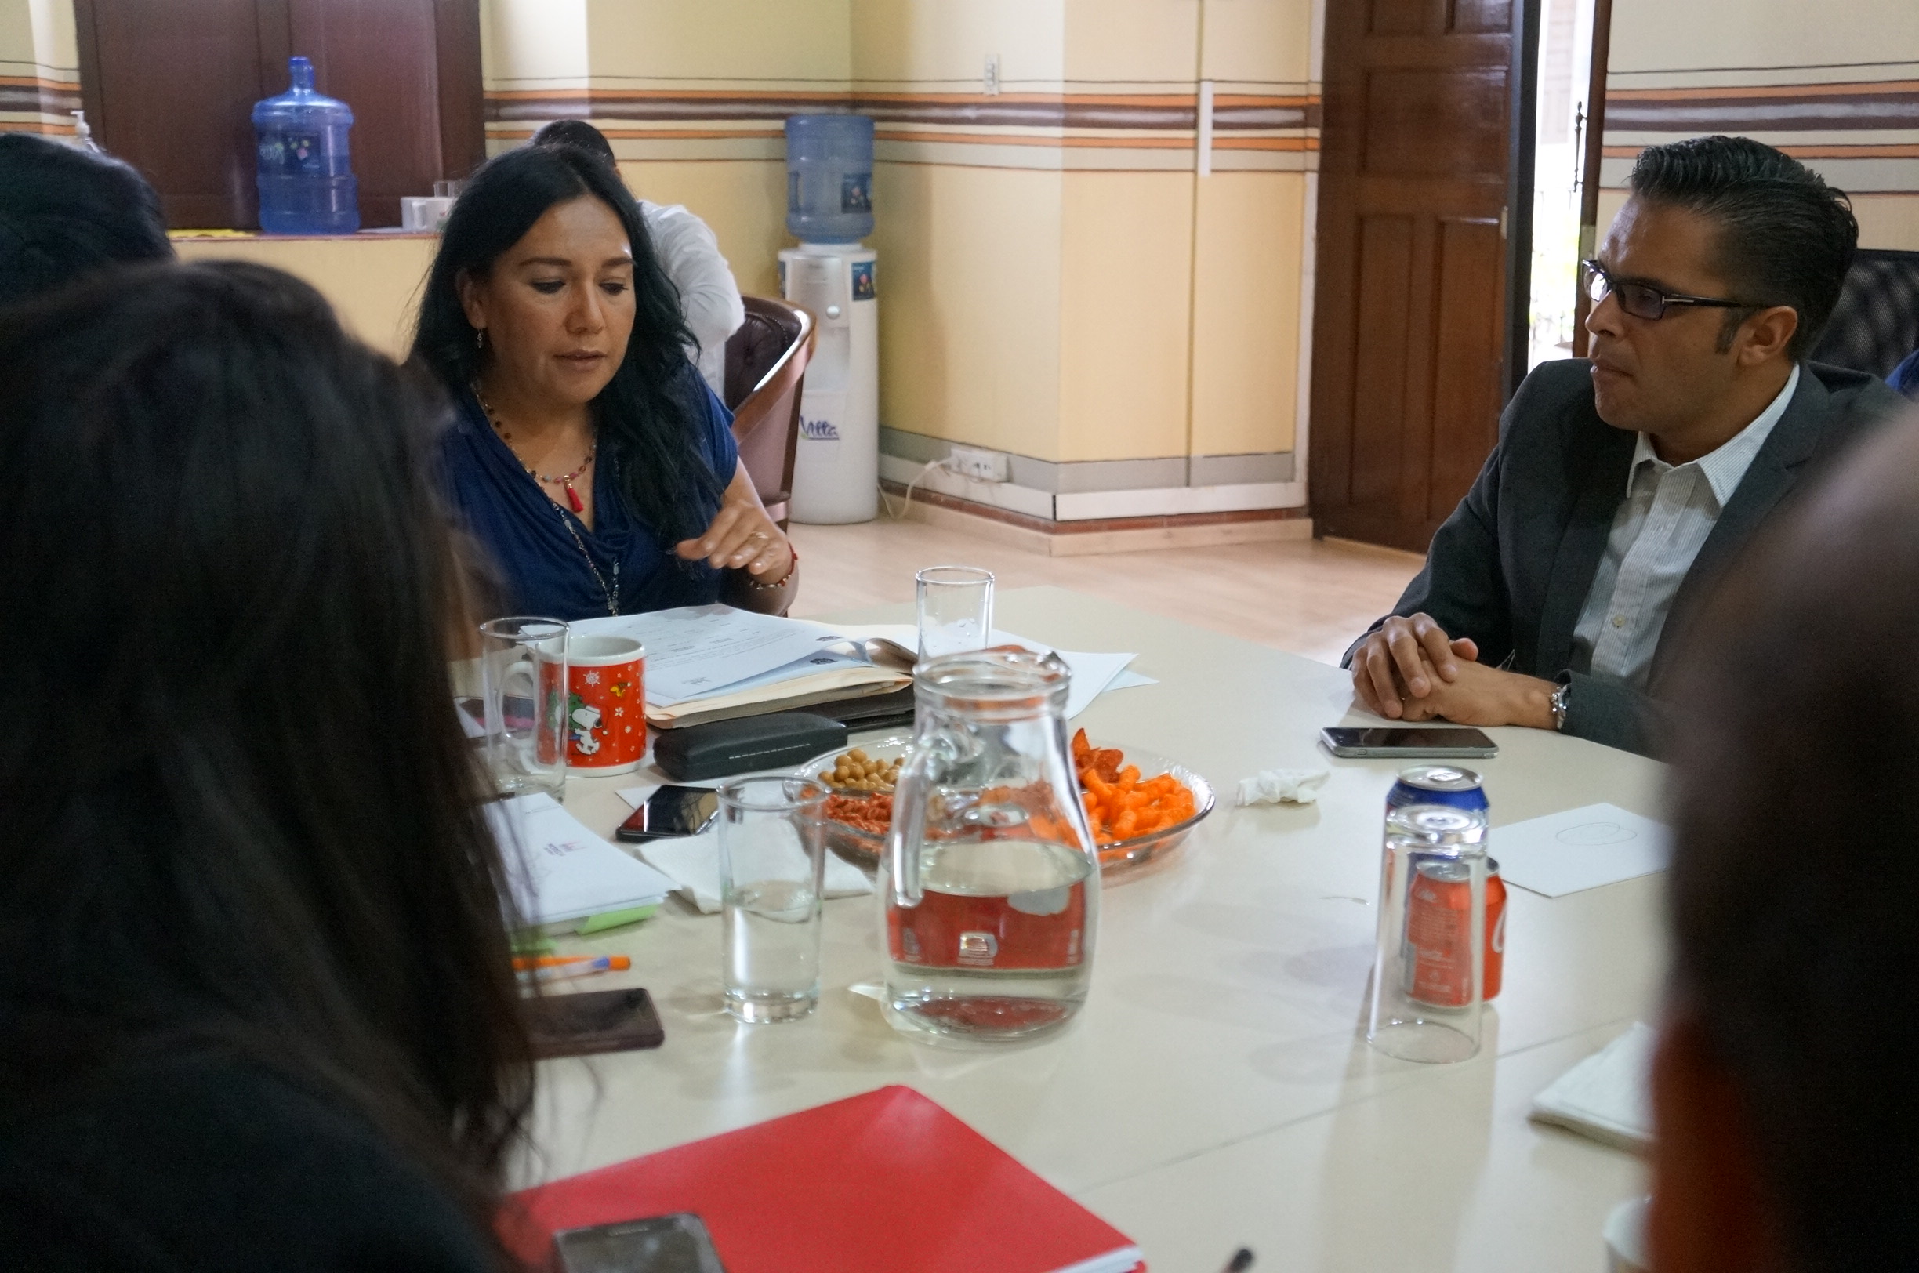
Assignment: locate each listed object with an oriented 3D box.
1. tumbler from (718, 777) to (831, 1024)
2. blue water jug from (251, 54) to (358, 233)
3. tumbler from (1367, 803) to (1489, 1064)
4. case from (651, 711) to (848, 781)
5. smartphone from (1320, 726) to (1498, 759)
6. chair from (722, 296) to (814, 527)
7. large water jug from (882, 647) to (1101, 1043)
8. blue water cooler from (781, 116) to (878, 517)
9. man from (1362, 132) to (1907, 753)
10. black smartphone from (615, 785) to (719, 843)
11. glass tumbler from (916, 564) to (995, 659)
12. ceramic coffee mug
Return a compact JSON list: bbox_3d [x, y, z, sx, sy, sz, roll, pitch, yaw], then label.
[{"bbox_3d":[-0.111,0.161,1.392,0.068,0.137,0.068,0,14,0],"label":"tumbler"},{"bbox_3d":[-1.809,-1.362,6.344,0.273,0.475,0.273,0,13,0],"label":"blue water jug"},{"bbox_3d":[0.280,0.175,1.359,0.067,0.141,0.067,0,13,0],"label":"tumbler"},{"bbox_3d":[-0.176,0.085,1.926,0.164,0.032,0.058,-11,17,-37],"label":"case"},{"bbox_3d":[0.384,0.091,1.954,0.138,0.007,0.067,0,14,-1],"label":"smartphone"},{"bbox_3d":[-0.738,-0.442,5.855,0.620,0.800,0.620,-10,17,-37],"label":"chair"},{"bbox_3d":[0.013,0.127,1.391,0.137,0.217,0.156,10,17,37],"label":"large water jug"},{"bbox_3d":[-0.409,-1.005,7.258,0.310,1.270,0.320,2,13,8],"label":"blue water cooler"},{"bbox_3d":[0.685,0.154,2.221,0.700,1.250,0.570,-10,17,-36],"label":"man"},{"bbox_3d":[-0.216,0.138,1.759,0.060,0.009,0.121,2,14,8],"label":"black smartphone"},{"bbox_3d":[-0.003,0.014,1.997,0.068,0.137,0.068,0,14,0],"label":"glass tumbler"},{"bbox_3d":[-0.328,0.060,1.935,0.127,0.097,0.091,0,13,0],"label":"ceramic coffee mug"}]

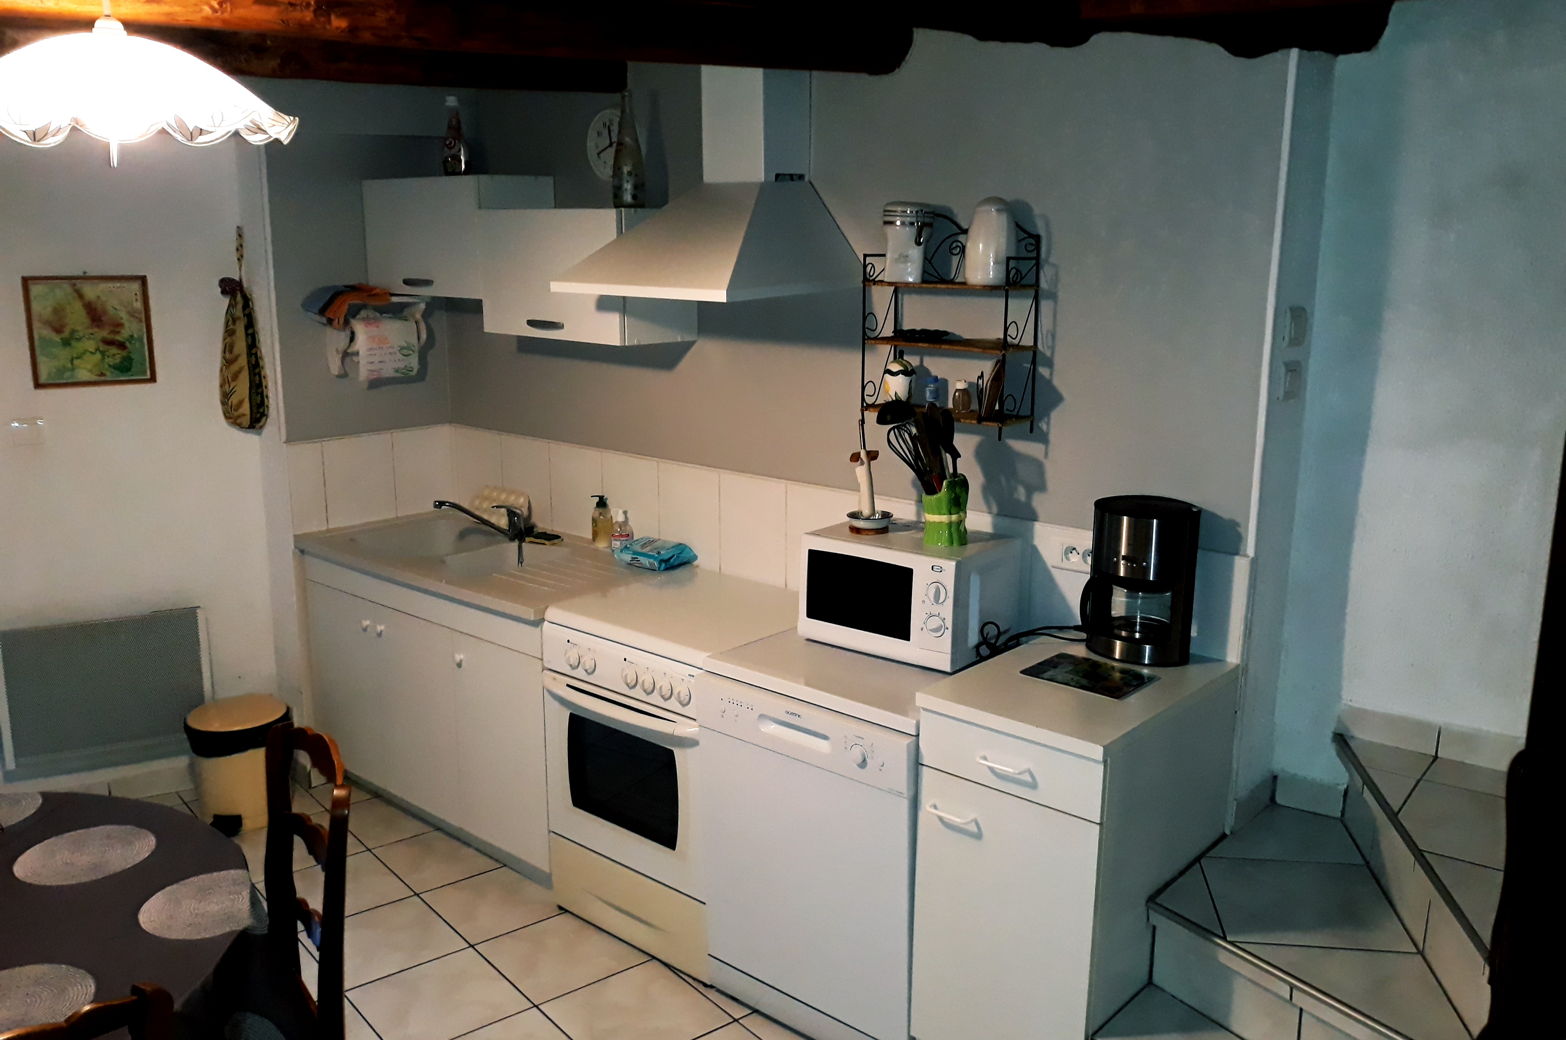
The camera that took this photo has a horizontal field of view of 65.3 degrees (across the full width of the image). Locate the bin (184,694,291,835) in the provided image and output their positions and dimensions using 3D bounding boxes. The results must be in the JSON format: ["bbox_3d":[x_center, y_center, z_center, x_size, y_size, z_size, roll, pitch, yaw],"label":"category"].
[{"bbox_3d":[-1.676,0.756,3.780,0.293,0.342,0.309,-1,12,-6],"label":"bin"}]

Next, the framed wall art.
[{"bbox_3d":[-2.042,-0.556,3.608,0.318,0.320,0.019,-6,14,-28],"label":"framed wall art"}]

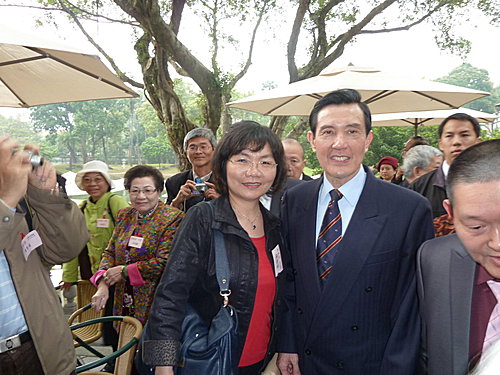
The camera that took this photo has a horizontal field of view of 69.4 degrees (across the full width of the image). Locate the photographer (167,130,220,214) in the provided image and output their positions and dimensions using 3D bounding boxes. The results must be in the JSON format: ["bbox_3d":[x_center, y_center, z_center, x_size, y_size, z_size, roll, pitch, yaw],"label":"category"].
[{"bbox_3d":[-0.270,0.524,2.169,0.550,1.730,0.420,0,6,0],"label":"photographer"}]

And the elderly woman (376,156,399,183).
[{"bbox_3d":[1.370,0.458,3.651,0.500,1.540,0.320,5,8,38],"label":"elderly woman"}]

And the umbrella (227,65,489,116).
[{"bbox_3d":[1.140,-0.124,4.224,2.450,2.570,2.750,2,7,18],"label":"umbrella"}]

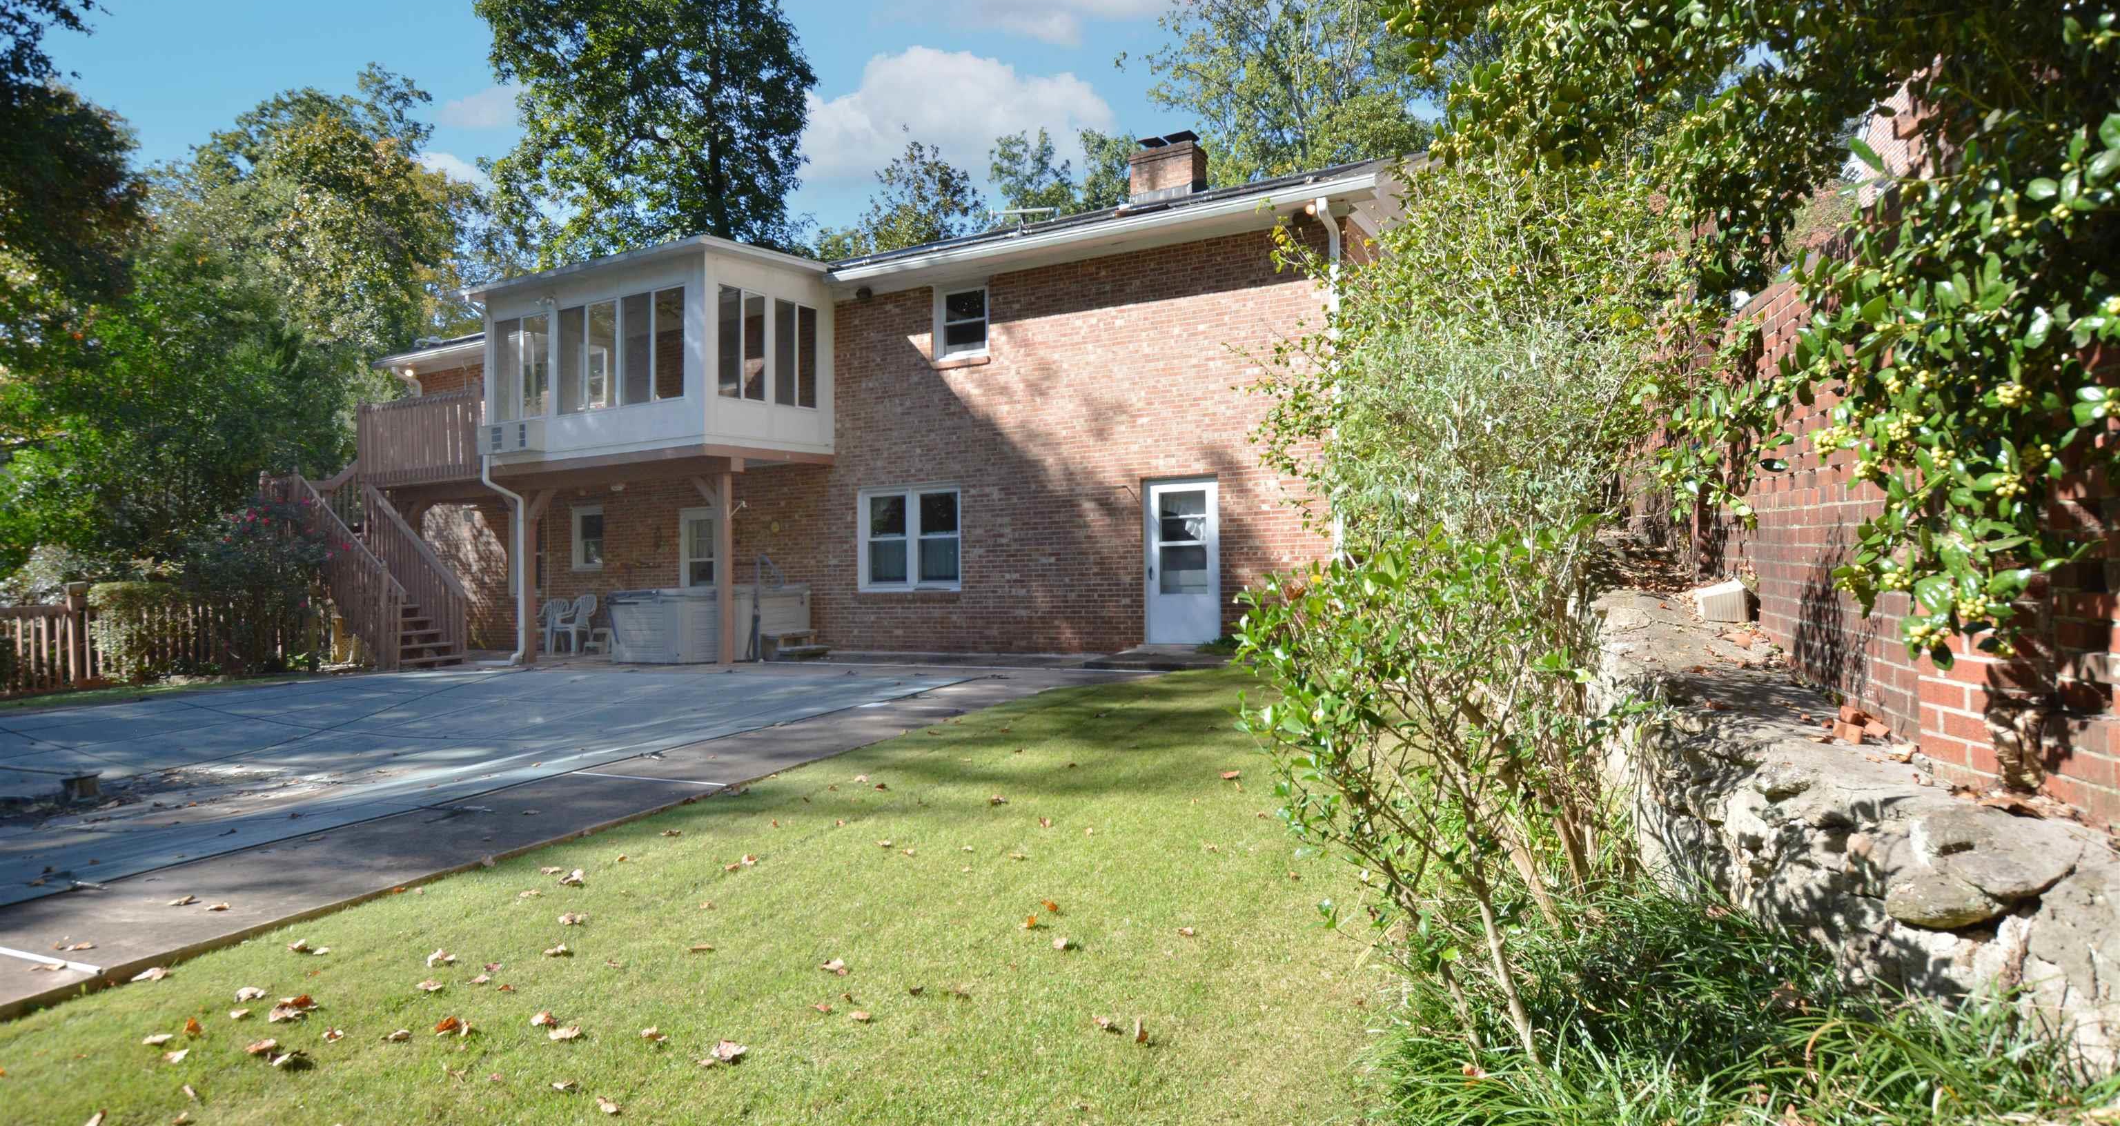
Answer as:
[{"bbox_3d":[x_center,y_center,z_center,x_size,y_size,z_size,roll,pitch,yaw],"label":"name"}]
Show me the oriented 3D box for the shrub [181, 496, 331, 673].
[{"bbox_3d":[-11.764,0.325,16.399,2.150,2.593,1.900,-1,0,-36],"label":"shrub"}]

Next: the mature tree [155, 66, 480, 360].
[{"bbox_3d":[-19.744,-6.027,29.997,8.800,14.430,8.800,-1,0,-33],"label":"mature tree"}]

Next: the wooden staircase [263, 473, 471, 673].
[{"bbox_3d":[-10.806,0.044,17.502,3.900,3.080,1.360,-1,0,30],"label":"wooden staircase"}]

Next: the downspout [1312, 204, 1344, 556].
[{"bbox_3d":[3.101,-1.594,12.705,0.150,5.030,0.470,-1,0,30],"label":"downspout"}]

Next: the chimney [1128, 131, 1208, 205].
[{"bbox_3d":[1.722,-6.203,17.699,1.145,1.095,0.630,-1,0,30],"label":"chimney"}]

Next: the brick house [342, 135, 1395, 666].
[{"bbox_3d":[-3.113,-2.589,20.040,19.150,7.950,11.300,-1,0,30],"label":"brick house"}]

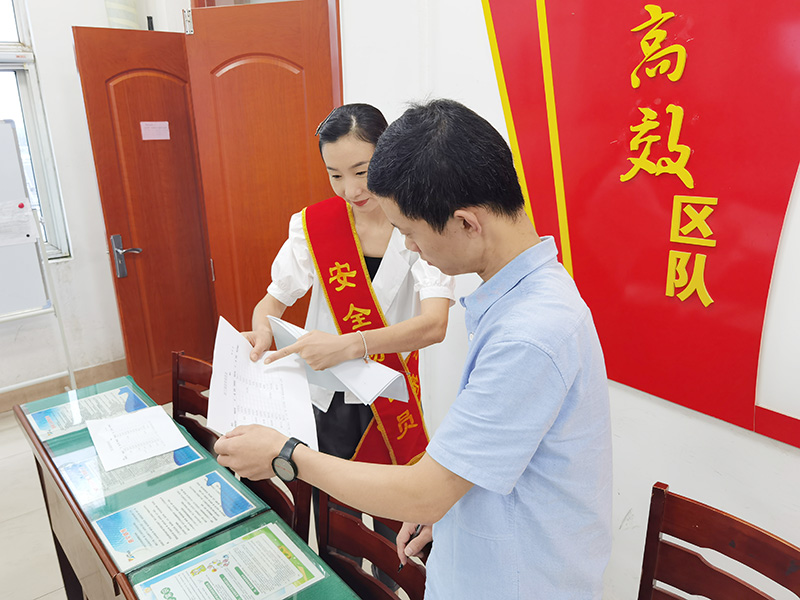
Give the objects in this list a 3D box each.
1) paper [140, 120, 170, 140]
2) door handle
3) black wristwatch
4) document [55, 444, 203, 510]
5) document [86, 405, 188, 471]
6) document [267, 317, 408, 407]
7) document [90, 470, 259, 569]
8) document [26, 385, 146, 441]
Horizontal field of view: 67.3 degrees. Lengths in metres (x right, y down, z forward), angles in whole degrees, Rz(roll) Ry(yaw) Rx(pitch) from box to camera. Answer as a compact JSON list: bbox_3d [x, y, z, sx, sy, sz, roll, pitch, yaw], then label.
[{"bbox_3d":[-1.294,-0.895,3.182,0.142,0.092,0.004,-15,22,-38],"label":"paper"},{"bbox_3d":[-1.443,-0.234,3.204,0.131,0.228,0.060,-15,22,-38],"label":"door handle"},{"bbox_3d":[-0.173,0.250,0.940,0.041,0.055,0.048,6,24,27],"label":"black wristwatch"},{"bbox_3d":[-0.697,0.425,1.566,0.297,0.005,0.210,-15,22,-38],"label":"document"},{"bbox_3d":[-0.750,0.382,1.709,0.210,0.005,0.297,-13,20,-33],"label":"document"},{"bbox_3d":[-0.122,0.122,1.170,0.270,0.105,0.085,24,25,18],"label":"document"},{"bbox_3d":[-0.508,0.485,1.356,0.297,0.005,0.210,-15,22,-39],"label":"document"},{"bbox_3d":[-0.958,0.343,1.853,0.297,0.005,0.210,-16,22,-39],"label":"document"}]

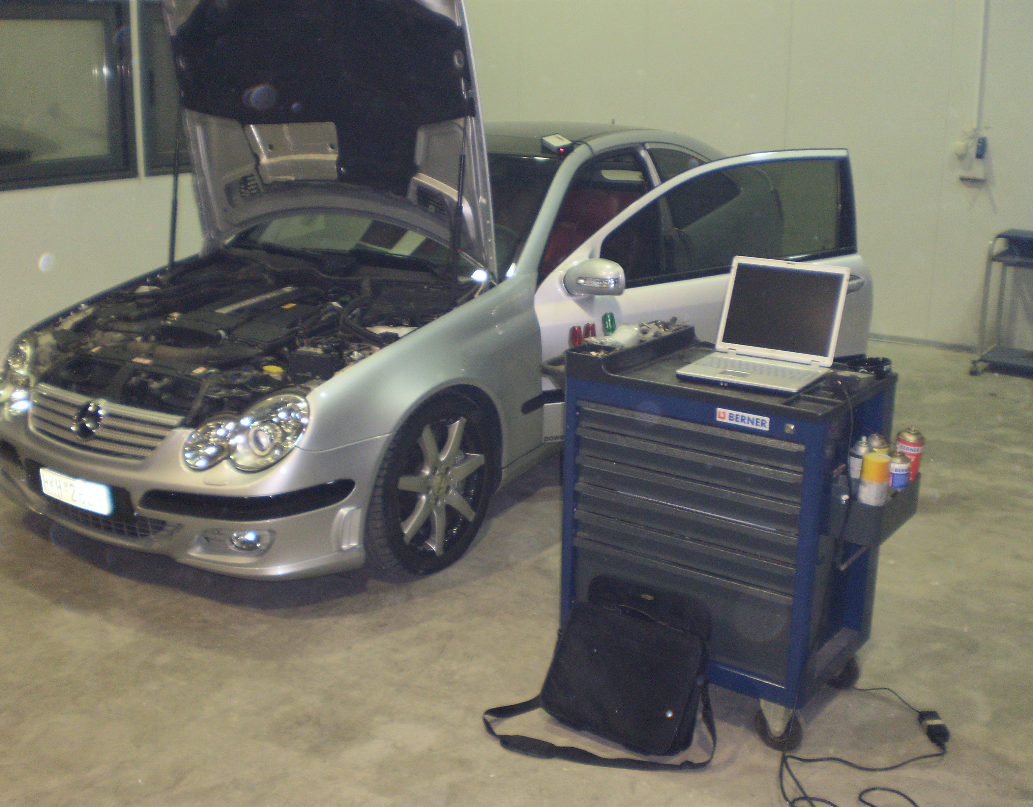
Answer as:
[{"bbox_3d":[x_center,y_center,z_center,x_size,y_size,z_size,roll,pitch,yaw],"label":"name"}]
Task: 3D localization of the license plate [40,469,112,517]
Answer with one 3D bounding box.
[{"bbox_3d":[-1.364,0.270,3.454,0.350,0.090,0.020,9,17,30],"label":"license plate"}]

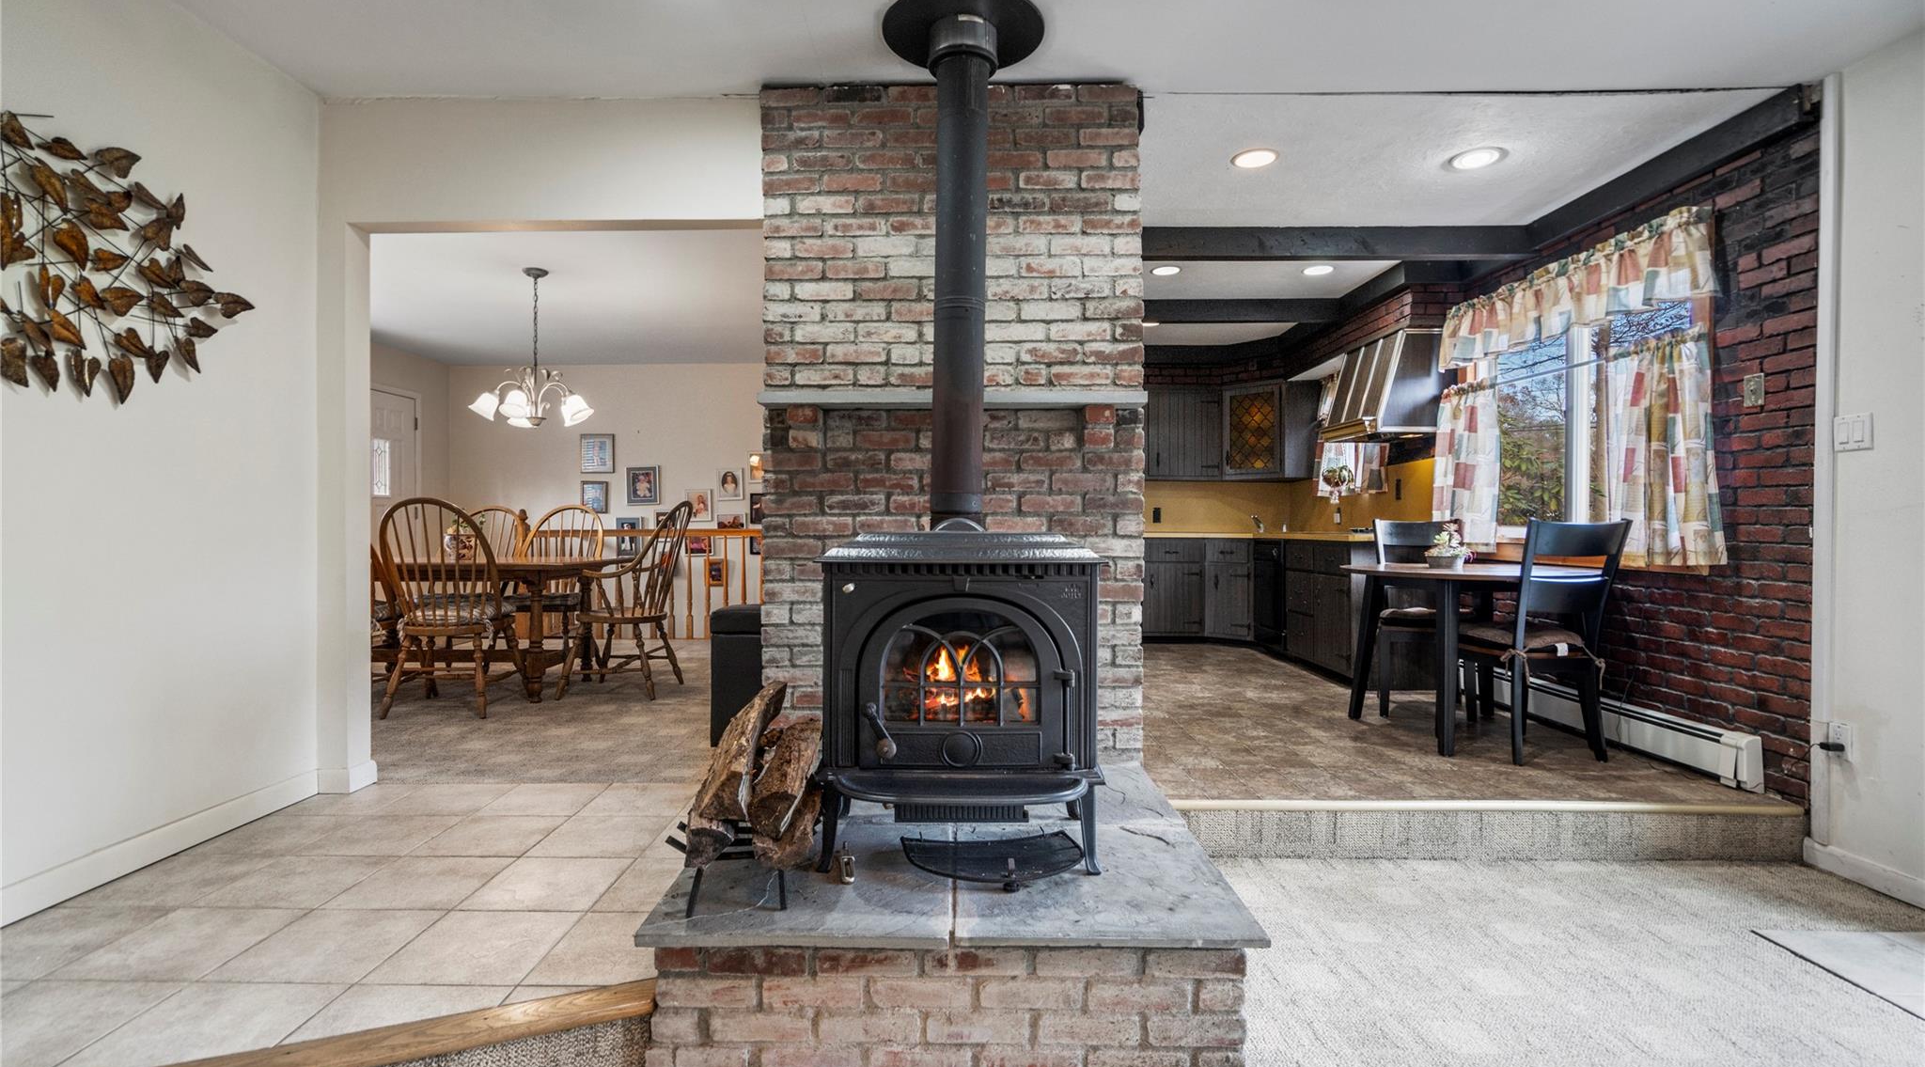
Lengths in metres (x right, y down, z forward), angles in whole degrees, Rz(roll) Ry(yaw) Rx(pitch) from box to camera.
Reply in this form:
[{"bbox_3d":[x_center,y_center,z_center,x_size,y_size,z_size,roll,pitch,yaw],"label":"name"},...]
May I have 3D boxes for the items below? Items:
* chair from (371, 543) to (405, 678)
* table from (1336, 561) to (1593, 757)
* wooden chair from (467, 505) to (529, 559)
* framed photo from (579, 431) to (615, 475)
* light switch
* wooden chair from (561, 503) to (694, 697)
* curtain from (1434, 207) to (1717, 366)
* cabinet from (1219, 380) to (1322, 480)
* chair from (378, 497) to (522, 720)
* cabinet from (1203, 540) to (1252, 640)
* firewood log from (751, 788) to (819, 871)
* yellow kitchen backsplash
[{"bbox_3d":[-3.160,0.371,4.410,0.520,1.070,0.620,0,1,-5],"label":"chair"},{"bbox_3d":[2.290,0.542,3.875,1.130,0.750,1.130,0,1,0],"label":"table"},{"bbox_3d":[-3.130,0.358,5.440,0.520,1.070,0.620,0,1,0],"label":"wooden chair"},{"bbox_3d":[-3.472,-0.758,8.161,0.325,0.380,0.030,0,1,1],"label":"framed photo"},{"bbox_3d":[2.842,-0.324,2.743,0.010,0.122,0.121,0,1,1],"label":"light switch"},{"bbox_3d":[-1.845,0.348,4.805,0.660,1.075,0.570,0,1,1],"label":"wooden chair"},{"bbox_3d":[2.753,-1.073,4.011,0.090,0.370,1.820,0,1,1],"label":"curtain"},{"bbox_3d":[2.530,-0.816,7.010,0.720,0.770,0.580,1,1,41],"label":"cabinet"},{"bbox_3d":[-2.630,0.371,4.415,0.520,1.080,0.640,0,1,-7],"label":"chair"},{"bbox_3d":[2.161,0.442,6.756,0.370,0.790,0.580,1,1,28],"label":"cabinet"},{"bbox_3d":[-0.357,0.605,1.930,0.120,0.110,0.380,0,7,1],"label":"firewood log"},{"bbox_3d":[2.091,-0.222,6.087,1.400,0.480,2.250,0,1,1],"label":"yellow kitchen backsplash"}]

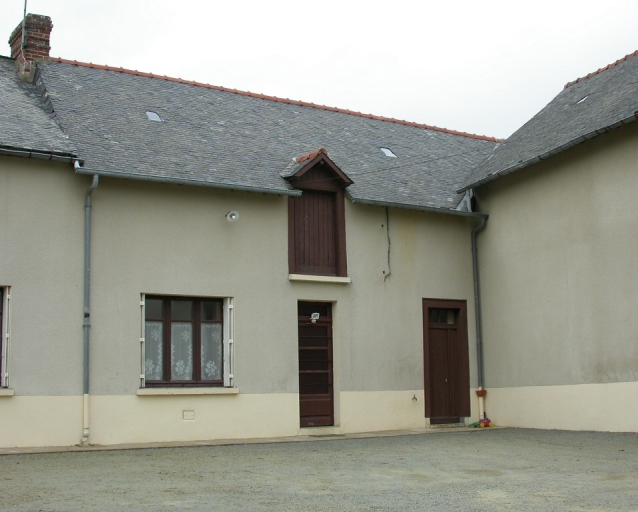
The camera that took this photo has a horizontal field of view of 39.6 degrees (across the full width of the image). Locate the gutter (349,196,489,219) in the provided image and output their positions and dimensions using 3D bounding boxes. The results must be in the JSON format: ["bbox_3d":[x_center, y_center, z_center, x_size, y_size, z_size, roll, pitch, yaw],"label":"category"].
[{"bbox_3d":[2.020,-0.908,17.140,3.350,0.130,0.140,4,-11,-31],"label":"gutter"}]

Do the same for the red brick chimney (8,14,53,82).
[{"bbox_3d":[-5.679,-3.809,17.410,0.484,1.360,1.410,4,-11,-31],"label":"red brick chimney"}]

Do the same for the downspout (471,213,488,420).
[{"bbox_3d":[3.306,1.212,17.727,0.230,4.080,0.290,4,-11,-31],"label":"downspout"}]

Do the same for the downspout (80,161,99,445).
[{"bbox_3d":[-3.509,0.781,13.586,0.120,4.130,0.260,4,-11,-31],"label":"downspout"}]

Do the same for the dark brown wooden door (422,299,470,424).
[{"bbox_3d":[2.460,2.053,17.303,1.120,2.400,0.170,4,-11,-31],"label":"dark brown wooden door"}]

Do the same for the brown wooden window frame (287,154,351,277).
[{"bbox_3d":[-0.037,-0.750,16.096,1.320,2.210,0.340,4,-11,-31],"label":"brown wooden window frame"}]

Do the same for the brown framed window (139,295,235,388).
[{"bbox_3d":[-2.165,1.411,14.584,1.650,1.510,0.220,4,-11,-31],"label":"brown framed window"}]

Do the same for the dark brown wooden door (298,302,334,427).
[{"bbox_3d":[-0.077,1.924,15.898,0.820,2.230,0.120,4,-11,-31],"label":"dark brown wooden door"}]

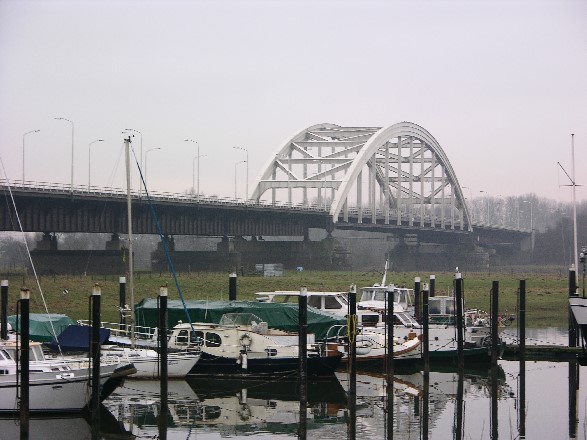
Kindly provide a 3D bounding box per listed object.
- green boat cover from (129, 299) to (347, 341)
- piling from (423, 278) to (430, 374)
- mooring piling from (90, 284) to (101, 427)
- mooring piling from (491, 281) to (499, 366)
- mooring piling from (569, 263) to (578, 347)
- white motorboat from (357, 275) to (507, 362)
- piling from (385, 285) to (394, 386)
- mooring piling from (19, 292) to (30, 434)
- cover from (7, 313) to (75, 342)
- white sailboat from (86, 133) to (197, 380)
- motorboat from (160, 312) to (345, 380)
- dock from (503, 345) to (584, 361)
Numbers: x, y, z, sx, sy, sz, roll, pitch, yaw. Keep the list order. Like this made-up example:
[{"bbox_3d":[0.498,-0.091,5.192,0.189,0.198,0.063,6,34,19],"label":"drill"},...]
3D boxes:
[{"bbox_3d":[-2.500,4.700,96.000,9.500,2.000,2.600,0,-1,23],"label":"green boat cover"},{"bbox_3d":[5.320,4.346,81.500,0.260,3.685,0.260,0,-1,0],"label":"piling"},{"bbox_3d":[-6.020,4.150,62.000,0.270,4.250,0.270,0,-1,23],"label":"mooring piling"},{"bbox_3d":[9.630,4.940,97.500,0.280,4.000,0.280,0,-1,23],"label":"mooring piling"},{"bbox_3d":[13.738,4.325,100.000,0.320,4.227,0.320,0,-1,0],"label":"mooring piling"},{"bbox_3d":[6.750,4.970,102.300,8.300,4.300,3.000,0,-1,23],"label":"white motorboat"},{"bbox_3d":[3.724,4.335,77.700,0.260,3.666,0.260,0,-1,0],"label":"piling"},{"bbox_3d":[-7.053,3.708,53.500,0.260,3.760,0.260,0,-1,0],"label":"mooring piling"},{"bbox_3d":[-10.652,4.586,86.000,2.700,1.250,2.100,-1,-1,24],"label":"cover"},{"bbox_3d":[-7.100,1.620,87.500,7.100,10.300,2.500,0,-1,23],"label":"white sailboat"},{"bbox_3d":[-2.170,4.926,81.200,7.600,2.550,2.700,-1,-1,24],"label":"motorboat"},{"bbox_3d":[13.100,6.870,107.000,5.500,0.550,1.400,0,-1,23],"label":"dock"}]

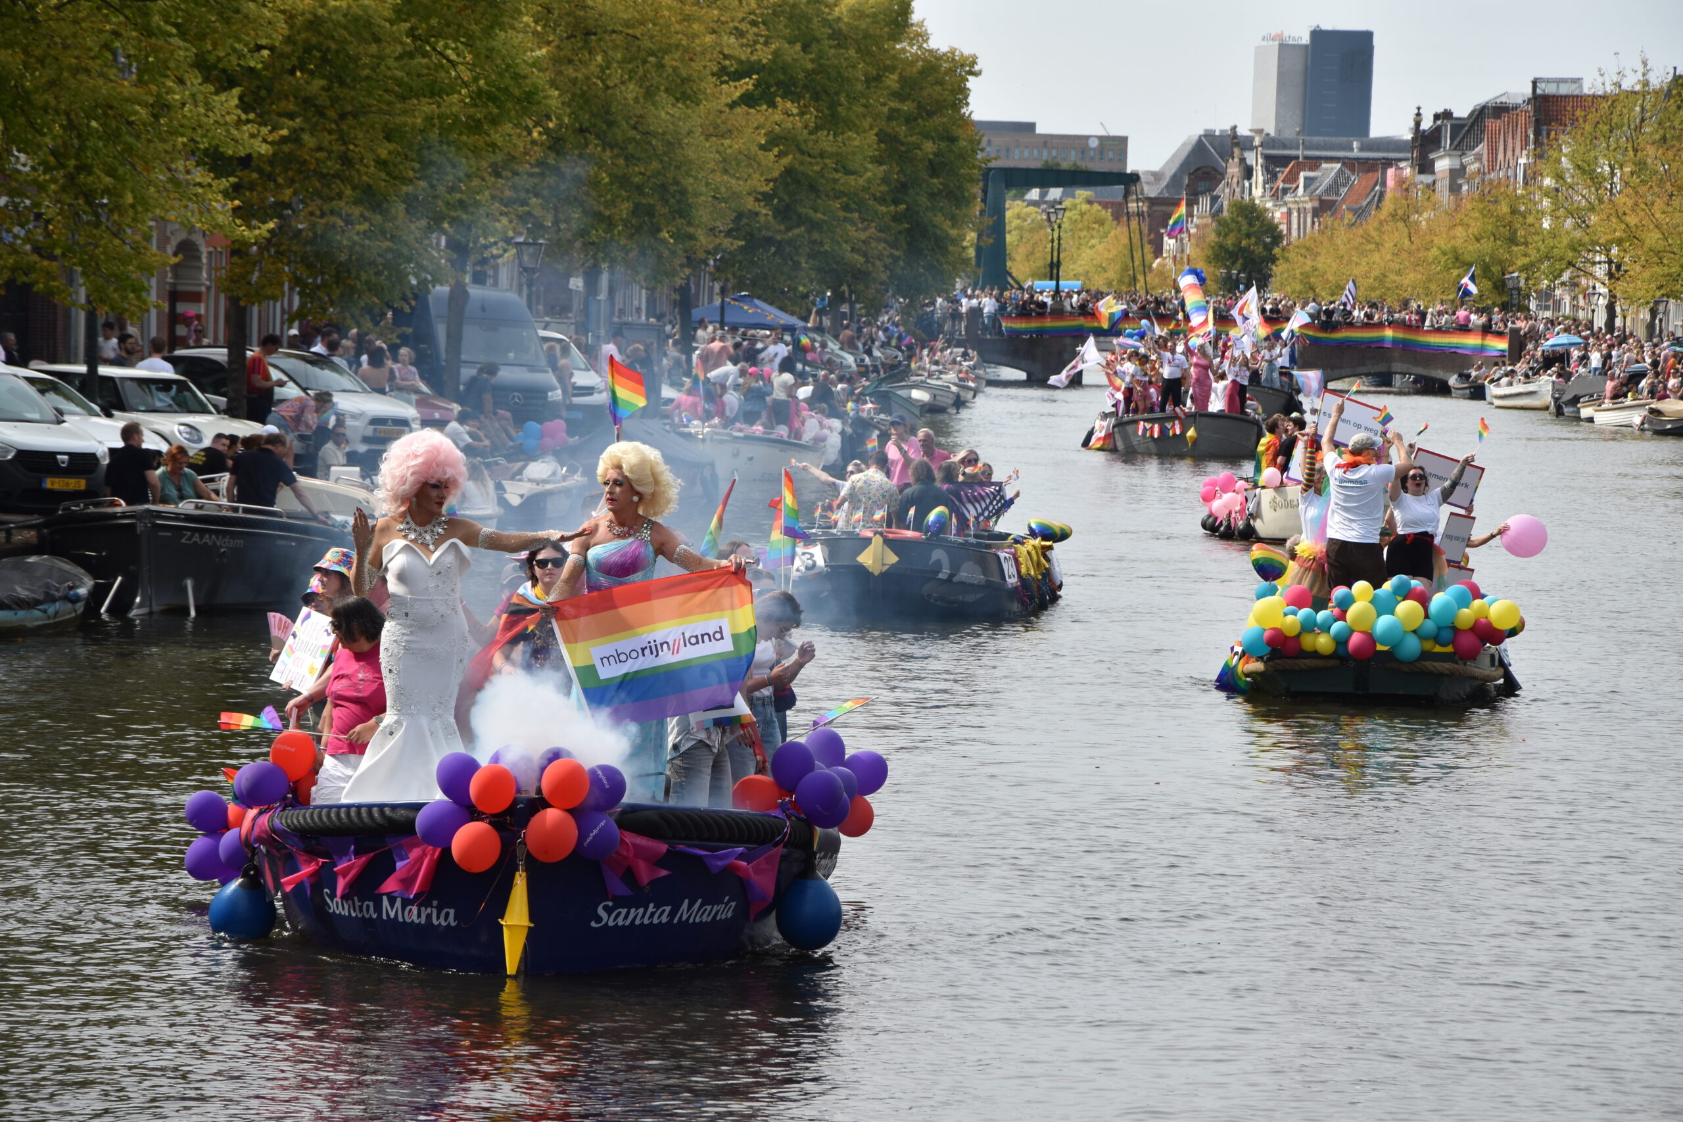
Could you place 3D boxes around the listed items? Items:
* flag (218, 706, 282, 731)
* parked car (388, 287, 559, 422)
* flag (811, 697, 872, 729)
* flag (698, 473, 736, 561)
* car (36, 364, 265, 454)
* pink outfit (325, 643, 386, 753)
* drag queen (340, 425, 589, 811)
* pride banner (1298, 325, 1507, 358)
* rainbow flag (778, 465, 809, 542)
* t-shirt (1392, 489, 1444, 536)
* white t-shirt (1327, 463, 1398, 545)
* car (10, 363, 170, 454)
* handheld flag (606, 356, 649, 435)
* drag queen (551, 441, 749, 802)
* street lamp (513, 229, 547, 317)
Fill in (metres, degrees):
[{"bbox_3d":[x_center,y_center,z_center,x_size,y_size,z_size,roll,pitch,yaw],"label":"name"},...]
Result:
[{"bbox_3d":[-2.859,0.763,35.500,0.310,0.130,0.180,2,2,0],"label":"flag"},{"bbox_3d":[-6.005,-2.789,107.974,2.080,2.680,6.100,1,2,-27],"label":"parked car"},{"bbox_3d":[0.003,0.753,36.400,0.330,0.100,0.250,-28,6,0],"label":"flag"},{"bbox_3d":[-0.637,-0.212,37.600,0.160,0.500,0.180,22,2,0],"label":"flag"},{"bbox_3d":[-8.162,-1.493,85.508,1.750,1.420,3.850,0,3,-45],"label":"car"},{"bbox_3d":[-2.344,0.673,36.000,0.480,0.560,0.340,3,2,30],"label":"pink outfit"},{"bbox_3d":[-1.840,0.366,35.600,1.100,1.960,0.600,1,2,-18],"label":"drag queen"},{"bbox_3d":[21.853,-8.576,286.000,8.200,1.000,0.250,2,2,3],"label":"pride banner"},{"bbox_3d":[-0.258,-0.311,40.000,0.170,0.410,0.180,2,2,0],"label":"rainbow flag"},{"bbox_3d":[5.051,-0.426,64.300,0.470,0.430,0.280,2,2,7],"label":"t-shirt"},{"bbox_3d":[4.241,-0.489,60.000,0.550,0.660,0.330,2,2,17],"label":"white t-shirt"},{"bbox_3d":[-9.949,-1.530,89.500,1.780,1.580,4.200,0,3,-38],"label":"car"},{"bbox_3d":[-1.075,-0.824,36.800,0.210,0.430,0.170,2,2,6],"label":"handheld flag"},{"bbox_3d":[-0.938,0.373,35.600,0.970,1.920,0.550,2,2,0],"label":"drag queen"},{"bbox_3d":[-5.477,-3.983,129.000,0.600,3.850,0.600,2,2,0],"label":"street lamp"}]

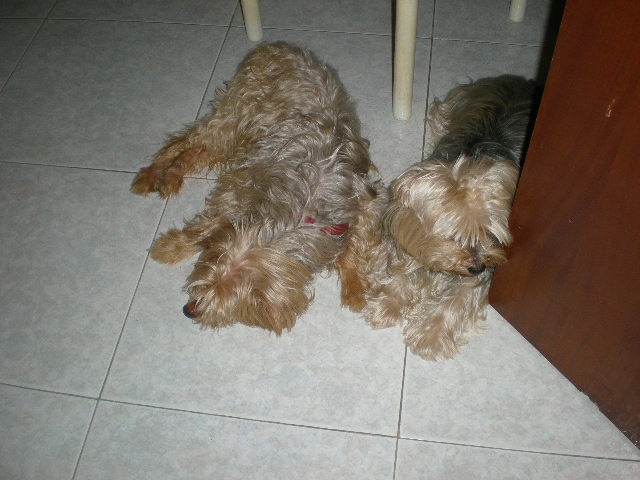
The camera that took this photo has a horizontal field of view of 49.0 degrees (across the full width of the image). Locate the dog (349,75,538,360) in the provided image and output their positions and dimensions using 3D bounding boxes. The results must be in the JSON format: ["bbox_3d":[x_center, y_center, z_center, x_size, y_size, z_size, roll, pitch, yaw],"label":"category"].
[{"bbox_3d":[0.201,-0.073,0.967,0.187,0.207,0.437,17,56,15],"label":"dog"}]

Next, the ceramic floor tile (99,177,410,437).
[{"bbox_3d":[-0.067,0.071,1.011,0.390,0.009,0.390,5,54,7],"label":"ceramic floor tile"}]

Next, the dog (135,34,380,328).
[{"bbox_3d":[-0.113,-0.108,1.052,0.367,0.144,0.499,5,54,7],"label":"dog"}]

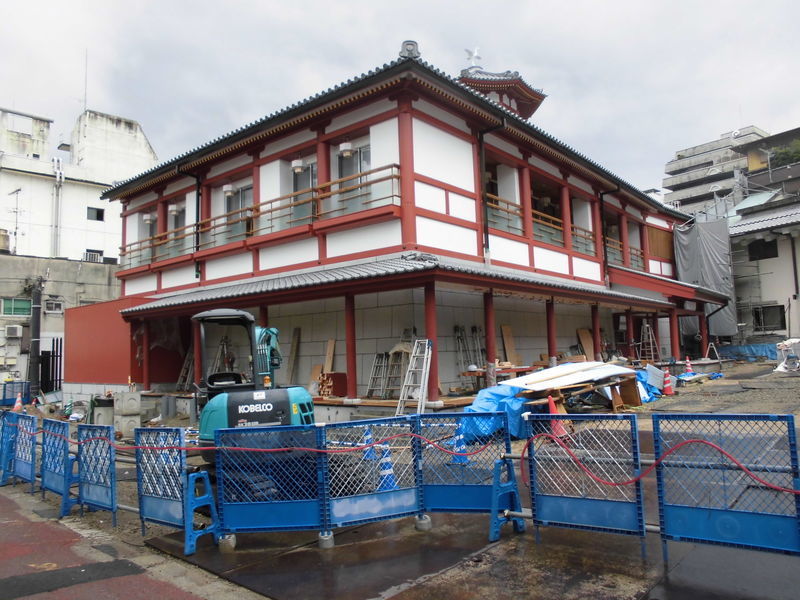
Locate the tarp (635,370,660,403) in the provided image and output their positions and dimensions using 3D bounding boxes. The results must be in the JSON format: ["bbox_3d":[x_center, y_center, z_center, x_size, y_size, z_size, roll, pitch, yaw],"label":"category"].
[{"bbox_3d":[5.602,1.980,13.600,0.500,0.720,0.550,-6,-7,40],"label":"tarp"}]

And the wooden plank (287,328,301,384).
[{"bbox_3d":[-3.337,1.882,19.029,0.240,1.966,0.040,-6,-16,40],"label":"wooden plank"}]

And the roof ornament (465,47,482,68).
[{"bbox_3d":[4.379,-14.407,35.700,0.750,1.300,1.000,-6,-7,40],"label":"roof ornament"}]

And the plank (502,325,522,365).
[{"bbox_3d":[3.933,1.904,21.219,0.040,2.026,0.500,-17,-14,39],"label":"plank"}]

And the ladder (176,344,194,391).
[{"bbox_3d":[-7.897,2.488,22.227,0.450,1.724,0.280,-6,-20,40],"label":"ladder"}]

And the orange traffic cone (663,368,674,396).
[{"bbox_3d":[6.916,2.110,15.533,0.370,0.700,0.370,-4,-6,25],"label":"orange traffic cone"}]

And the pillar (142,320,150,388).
[{"bbox_3d":[-9.283,2.018,22.072,0.235,2.572,0.235,-6,-7,40],"label":"pillar"}]

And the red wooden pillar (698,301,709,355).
[{"bbox_3d":[16.168,1.606,32.019,0.350,2.957,0.350,-6,-7,40],"label":"red wooden pillar"}]

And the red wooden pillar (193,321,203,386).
[{"bbox_3d":[-6.467,1.677,19.150,0.210,2.540,0.210,-6,-7,40],"label":"red wooden pillar"}]

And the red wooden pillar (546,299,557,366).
[{"bbox_3d":[4.592,1.277,18.183,0.240,2.628,0.240,-6,-7,40],"label":"red wooden pillar"}]

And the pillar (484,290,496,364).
[{"bbox_3d":[2.236,1.063,14.847,0.220,2.500,0.220,-6,-7,40],"label":"pillar"}]

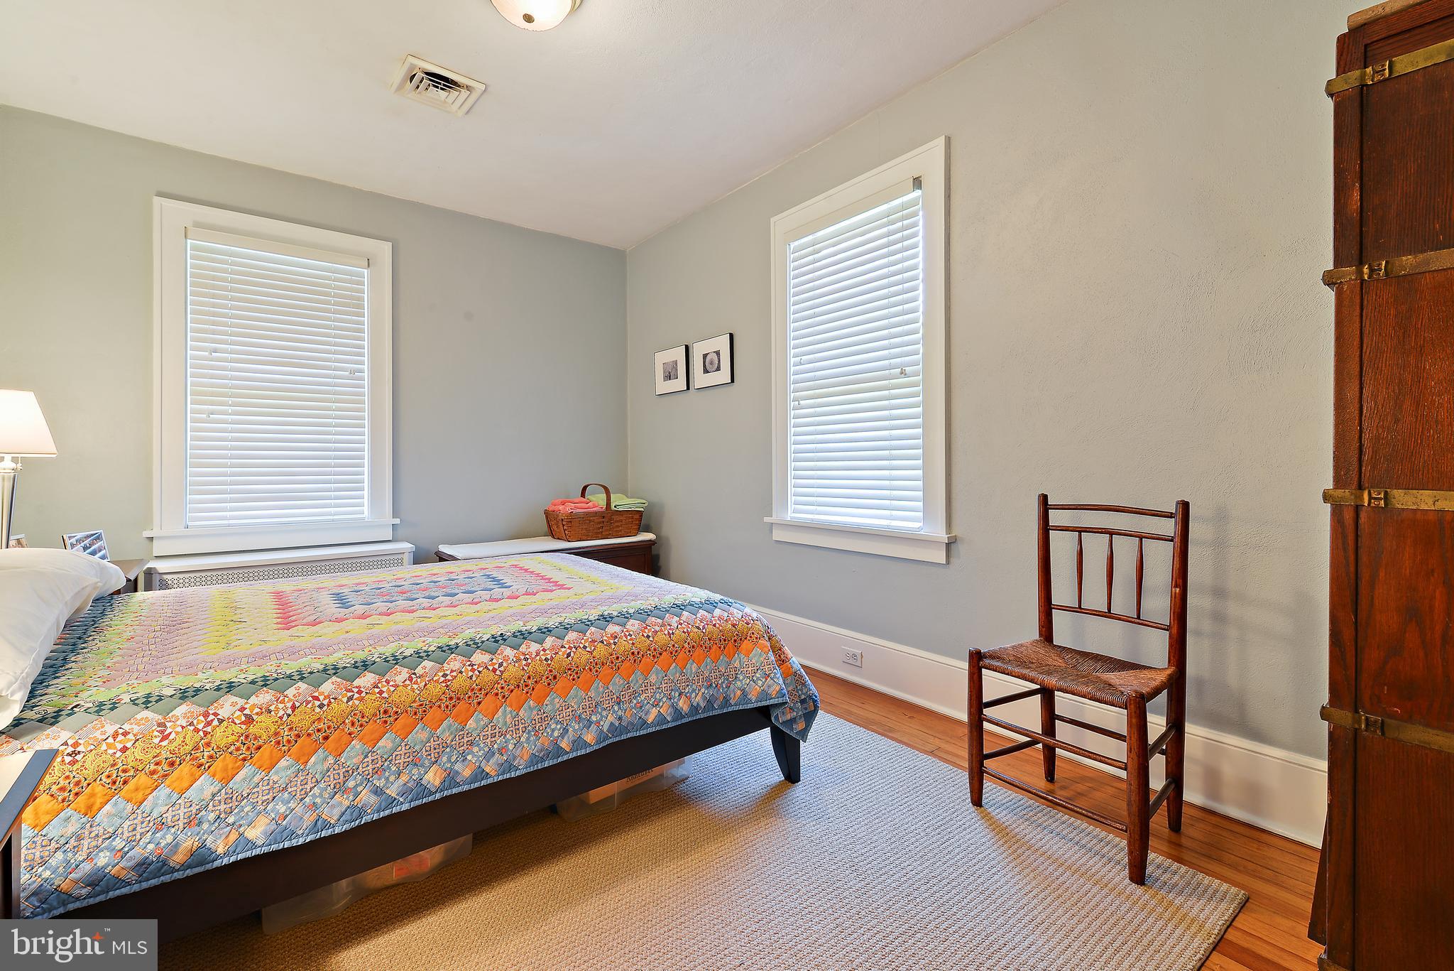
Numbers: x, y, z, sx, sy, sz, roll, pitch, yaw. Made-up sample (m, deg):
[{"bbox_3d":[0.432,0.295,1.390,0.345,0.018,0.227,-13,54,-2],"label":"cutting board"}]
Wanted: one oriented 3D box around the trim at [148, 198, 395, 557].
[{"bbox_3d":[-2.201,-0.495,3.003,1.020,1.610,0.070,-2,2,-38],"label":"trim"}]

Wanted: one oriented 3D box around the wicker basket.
[{"bbox_3d":[-0.824,0.156,3.740,0.530,0.325,0.305,-2,2,-38],"label":"wicker basket"}]

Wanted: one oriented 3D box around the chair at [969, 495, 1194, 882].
[{"bbox_3d":[0.940,0.469,1.633,0.370,0.865,0.445,-2,2,-38],"label":"chair"}]

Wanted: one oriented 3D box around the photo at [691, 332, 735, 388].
[{"bbox_3d":[-0.074,-0.691,3.426,0.032,0.268,0.335,-2,2,-38],"label":"photo"}]

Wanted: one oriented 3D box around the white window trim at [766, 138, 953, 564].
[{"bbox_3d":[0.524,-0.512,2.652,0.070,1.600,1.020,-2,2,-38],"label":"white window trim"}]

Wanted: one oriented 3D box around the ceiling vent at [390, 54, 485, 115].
[{"bbox_3d":[-1.121,-1.541,2.357,0.275,0.025,0.270,-2,2,-38],"label":"ceiling vent"}]

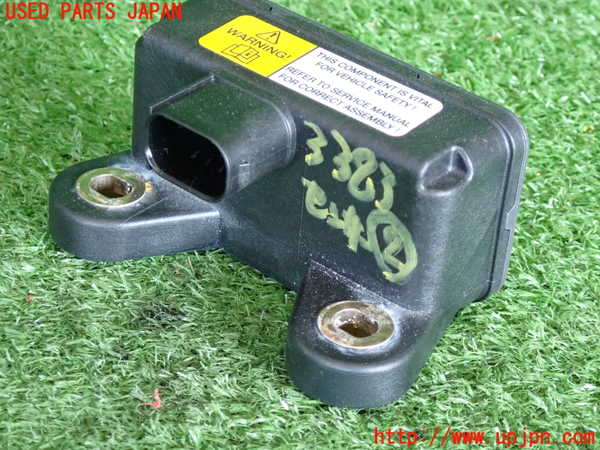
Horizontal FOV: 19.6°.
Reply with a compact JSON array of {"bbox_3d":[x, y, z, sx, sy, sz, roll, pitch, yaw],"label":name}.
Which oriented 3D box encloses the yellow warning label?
[{"bbox_3d":[-0.008,-0.036,0.342,0.020,0.001,0.015,28,46,33],"label":"yellow warning label"}]

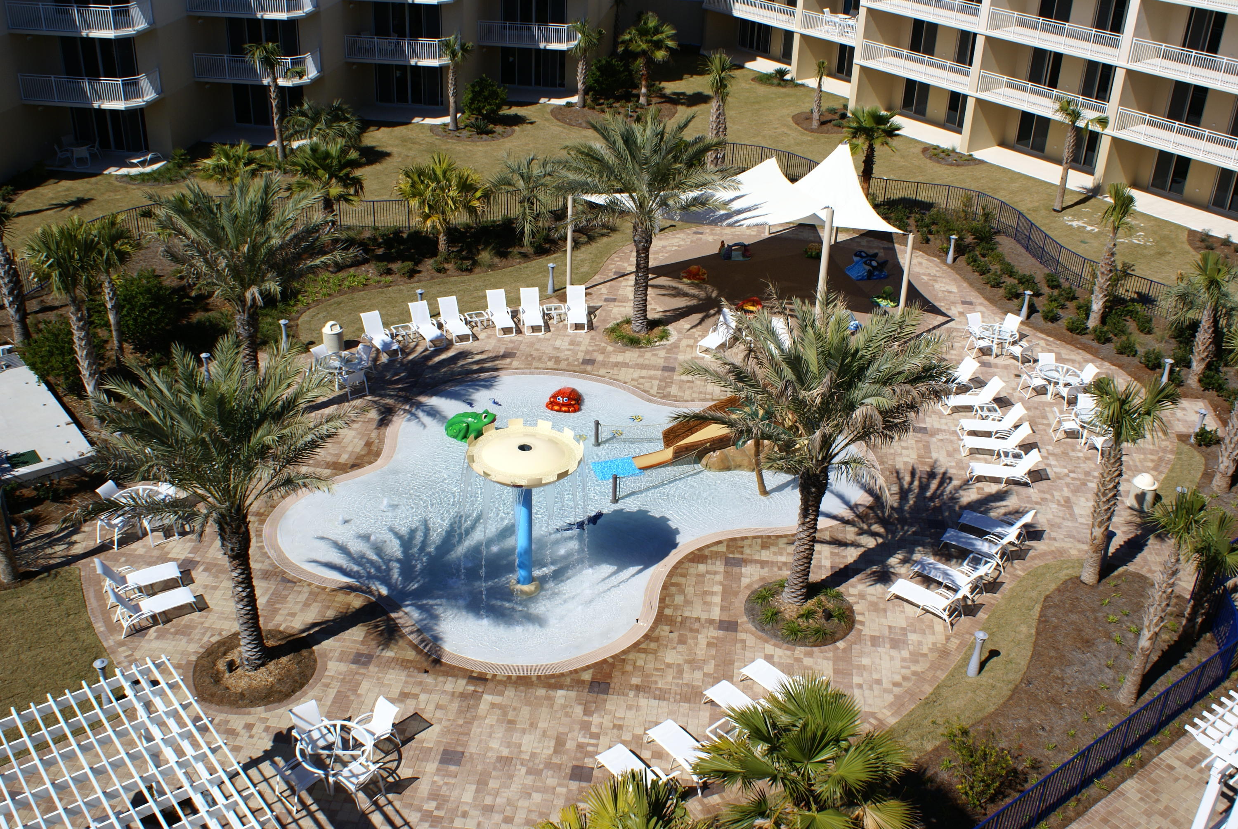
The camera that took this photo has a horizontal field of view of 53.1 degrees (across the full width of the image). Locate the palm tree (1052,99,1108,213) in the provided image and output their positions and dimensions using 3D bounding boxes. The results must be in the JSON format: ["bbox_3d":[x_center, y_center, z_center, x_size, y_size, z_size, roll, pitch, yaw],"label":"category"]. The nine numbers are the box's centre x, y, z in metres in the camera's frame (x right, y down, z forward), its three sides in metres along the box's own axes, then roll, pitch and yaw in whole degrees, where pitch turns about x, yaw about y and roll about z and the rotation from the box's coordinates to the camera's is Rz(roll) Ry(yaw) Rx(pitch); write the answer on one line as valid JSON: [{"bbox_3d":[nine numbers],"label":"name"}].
[{"bbox_3d":[18.732,-10.628,51.169,2.160,4.550,2.160,1,29,0],"label":"palm tree"}]

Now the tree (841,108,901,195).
[{"bbox_3d":[10.897,-11.025,53.564,2.616,4.226,2.616,2,27,0],"label":"tree"}]

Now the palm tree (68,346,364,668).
[{"bbox_3d":[-7.535,2.073,23.561,5.800,6.700,5.600,2,27,0],"label":"palm tree"}]

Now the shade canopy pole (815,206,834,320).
[{"bbox_3d":[6.516,-4.386,39.766,0.210,4.600,0.210,2,27,-1],"label":"shade canopy pole"}]

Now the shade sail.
[{"bbox_3d":[5.087,-8.233,43.425,10.600,1.500,9.800,11,29,16],"label":"shade sail"}]

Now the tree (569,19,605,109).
[{"bbox_3d":[-1.756,-18.853,66.736,2.000,4.500,2.000,2,27,0],"label":"tree"}]

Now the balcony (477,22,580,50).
[{"bbox_3d":[-4.886,-21.462,69.609,5.635,1.308,2.516,4,27,4],"label":"balcony"}]

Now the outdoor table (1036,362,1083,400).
[{"bbox_3d":[13.384,-0.928,37.768,1.360,0.720,1.360,2,27,-1],"label":"outdoor table"}]

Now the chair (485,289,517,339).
[{"bbox_3d":[-3.858,-3.323,40.493,0.680,0.960,1.700,-7,29,-17],"label":"chair"}]

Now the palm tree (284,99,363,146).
[{"bbox_3d":[-13.548,-12.924,56.965,3.522,2.818,3.421,2,27,0],"label":"palm tree"}]

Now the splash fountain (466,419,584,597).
[{"bbox_3d":[-2.001,2.274,26.766,2.500,3.600,2.500,2,27,-1],"label":"splash fountain"}]

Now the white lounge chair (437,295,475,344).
[{"bbox_3d":[-5.263,-3.027,39.815,0.680,0.960,1.700,-10,30,-22],"label":"white lounge chair"}]

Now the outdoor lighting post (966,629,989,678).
[{"bbox_3d":[7.591,5.079,26.185,0.290,1.080,0.290,1,29,0],"label":"outdoor lighting post"}]

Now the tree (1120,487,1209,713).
[{"bbox_3d":[10.284,3.632,23.946,1.300,4.850,1.300,2,27,0],"label":"tree"}]

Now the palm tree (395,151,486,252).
[{"bbox_3d":[-6.687,-7.759,46.328,3.421,3.673,3.321,2,27,0],"label":"palm tree"}]

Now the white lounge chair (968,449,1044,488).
[{"bbox_3d":[10.203,1.370,32.816,1.740,0.900,0.670,4,27,4],"label":"white lounge chair"}]

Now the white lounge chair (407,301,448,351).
[{"bbox_3d":[-6.087,-2.842,39.394,0.680,0.960,1.700,-12,31,-25],"label":"white lounge chair"}]

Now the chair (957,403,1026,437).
[{"bbox_3d":[10.591,0.175,35.192,1.740,0.900,0.670,2,27,0],"label":"chair"}]

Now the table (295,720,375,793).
[{"bbox_3d":[-5.345,6.528,23.409,1.360,0.720,1.360,1,29,0],"label":"table"}]

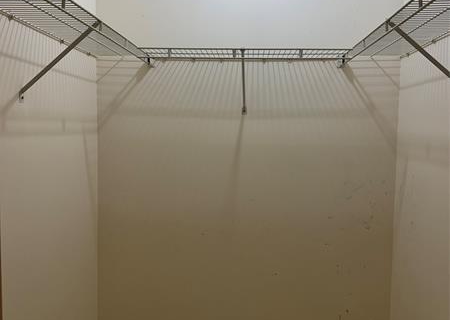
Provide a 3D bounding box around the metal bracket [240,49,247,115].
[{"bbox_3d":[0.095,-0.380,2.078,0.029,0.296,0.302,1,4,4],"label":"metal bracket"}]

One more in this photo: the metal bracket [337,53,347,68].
[{"bbox_3d":[0.611,-0.515,2.162,0.044,0.070,0.050,1,4,4],"label":"metal bracket"}]

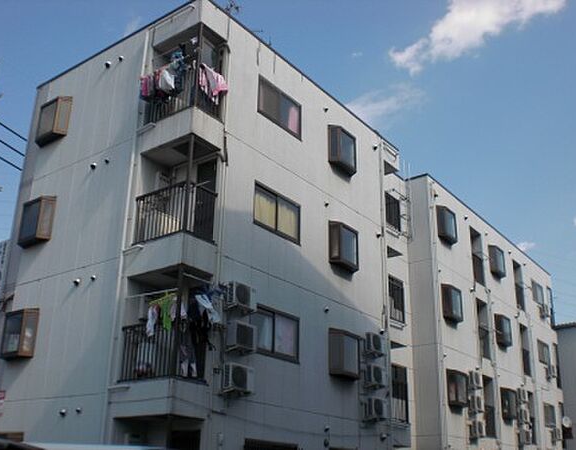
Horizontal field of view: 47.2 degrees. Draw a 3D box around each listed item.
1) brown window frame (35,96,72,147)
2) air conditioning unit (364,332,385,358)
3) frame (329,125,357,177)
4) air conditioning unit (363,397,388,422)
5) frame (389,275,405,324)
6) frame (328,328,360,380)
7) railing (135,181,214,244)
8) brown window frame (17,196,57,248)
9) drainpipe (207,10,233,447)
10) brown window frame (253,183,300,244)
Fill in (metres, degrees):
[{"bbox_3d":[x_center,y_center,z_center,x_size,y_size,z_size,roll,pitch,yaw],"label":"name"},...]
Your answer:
[{"bbox_3d":[-6.223,-2.761,17.393,1.089,1.157,0.302,-15,-27,35],"label":"brown window frame"},{"bbox_3d":[2.300,3.175,17.392,0.260,0.514,0.684,-15,-27,34],"label":"air conditioning unit"},{"bbox_3d":[1.598,-2.123,18.690,0.302,1.159,1.145,-15,-27,35],"label":"frame"},{"bbox_3d":[2.274,4.726,16.982,0.272,0.519,0.735,-15,-27,35],"label":"air conditioning unit"},{"bbox_3d":[3.255,2.239,19.690,0.151,1.350,0.957,-15,-27,35],"label":"frame"},{"bbox_3d":[1.460,3.240,16.398,0.299,1.118,1.170,-15,-27,34],"label":"frame"},{"bbox_3d":[-2.377,-0.085,13.953,1.571,1.128,0.967,-15,-27,35],"label":"railing"},{"bbox_3d":[-6.190,-0.078,16.180,1.105,1.170,0.299,-15,-27,34],"label":"brown window frame"},{"bbox_3d":[-1.380,0.104,13.703,0.111,10.725,0.110,-15,-27,34],"label":"drainpipe"},{"bbox_3d":[-0.226,-0.257,15.559,0.117,1.060,1.800,-15,-27,34],"label":"brown window frame"}]

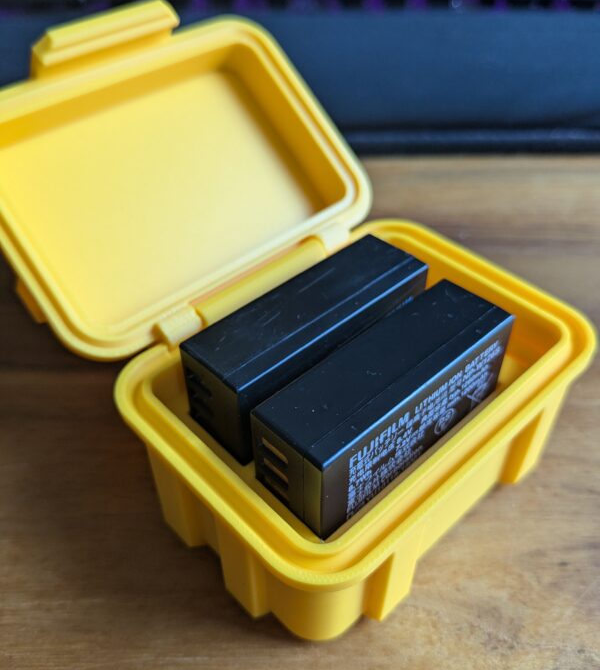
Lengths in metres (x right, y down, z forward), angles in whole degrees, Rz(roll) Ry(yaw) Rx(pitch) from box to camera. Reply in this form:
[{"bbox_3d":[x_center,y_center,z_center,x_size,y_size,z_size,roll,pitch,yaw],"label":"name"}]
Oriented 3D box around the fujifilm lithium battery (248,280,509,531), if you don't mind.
[{"bbox_3d":[0.015,0.017,0.112,0.047,0.034,0.016,-32,50,-31],"label":"fujifilm lithium battery"}]

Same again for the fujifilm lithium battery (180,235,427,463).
[{"bbox_3d":[0.003,0.007,0.122,0.047,0.034,0.016,-33,50,-31],"label":"fujifilm lithium battery"}]

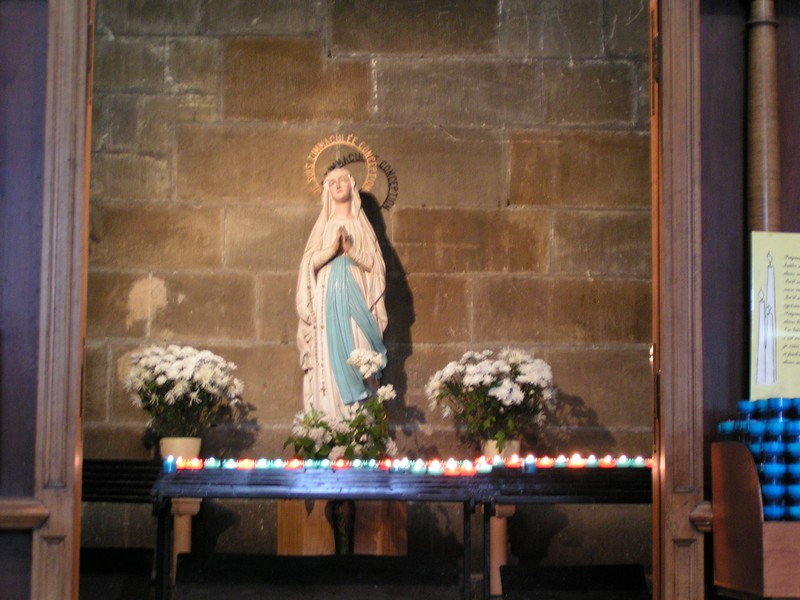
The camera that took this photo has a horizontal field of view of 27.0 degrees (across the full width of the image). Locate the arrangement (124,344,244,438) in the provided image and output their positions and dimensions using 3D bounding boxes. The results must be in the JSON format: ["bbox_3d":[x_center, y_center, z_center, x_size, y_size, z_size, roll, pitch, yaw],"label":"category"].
[{"bbox_3d":[-0.932,0.396,7.200,0.520,0.420,0.460,0,-5,0],"label":"arrangement"}]

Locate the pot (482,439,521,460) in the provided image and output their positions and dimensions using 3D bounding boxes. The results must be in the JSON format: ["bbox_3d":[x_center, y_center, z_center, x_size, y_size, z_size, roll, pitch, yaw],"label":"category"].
[{"bbox_3d":[0.439,0.677,7.200,0.170,0.155,0.170,0,-5,0],"label":"pot"}]

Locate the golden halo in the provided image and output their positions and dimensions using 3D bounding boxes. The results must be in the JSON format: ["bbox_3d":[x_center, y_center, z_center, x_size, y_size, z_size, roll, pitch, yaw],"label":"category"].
[{"bbox_3d":[-0.261,-0.604,7.420,0.325,0.265,0.020,0,-5,2],"label":"golden halo"}]

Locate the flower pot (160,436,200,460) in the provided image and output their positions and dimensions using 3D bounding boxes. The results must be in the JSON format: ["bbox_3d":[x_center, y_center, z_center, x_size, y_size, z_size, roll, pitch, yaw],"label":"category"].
[{"bbox_3d":[-0.954,0.673,7.200,0.180,0.160,0.180,0,-5,0],"label":"flower pot"}]

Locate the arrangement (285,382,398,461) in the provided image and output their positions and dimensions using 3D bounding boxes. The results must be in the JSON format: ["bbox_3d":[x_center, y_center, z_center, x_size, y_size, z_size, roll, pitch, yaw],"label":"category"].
[{"bbox_3d":[-0.247,0.529,7.020,0.480,0.360,0.320,0,-5,0],"label":"arrangement"}]

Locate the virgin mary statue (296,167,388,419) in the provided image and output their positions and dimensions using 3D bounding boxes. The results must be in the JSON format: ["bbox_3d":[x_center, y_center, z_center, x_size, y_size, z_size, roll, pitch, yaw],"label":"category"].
[{"bbox_3d":[-0.253,-0.011,7.320,0.405,1.160,0.330,0,-5,6],"label":"virgin mary statue"}]

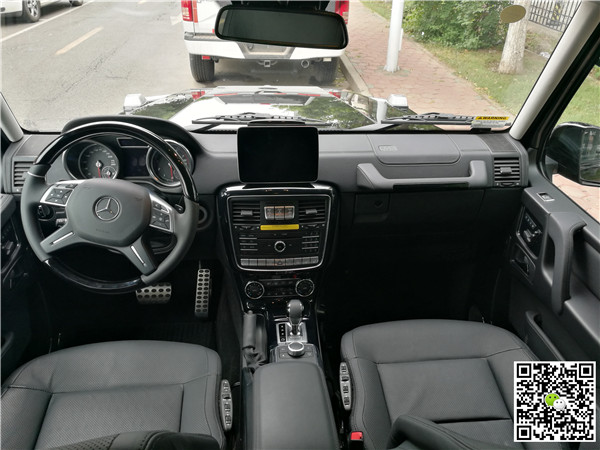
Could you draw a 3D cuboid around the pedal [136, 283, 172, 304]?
[{"bbox_3d":[-0.479,0.225,1.540,0.116,0.072,0.030,-1,-6,-5],"label":"pedal"}]

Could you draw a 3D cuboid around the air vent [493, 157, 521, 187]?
[{"bbox_3d":[0.564,-0.144,1.288,0.075,0.080,0.035,-1,2,-5],"label":"air vent"}]

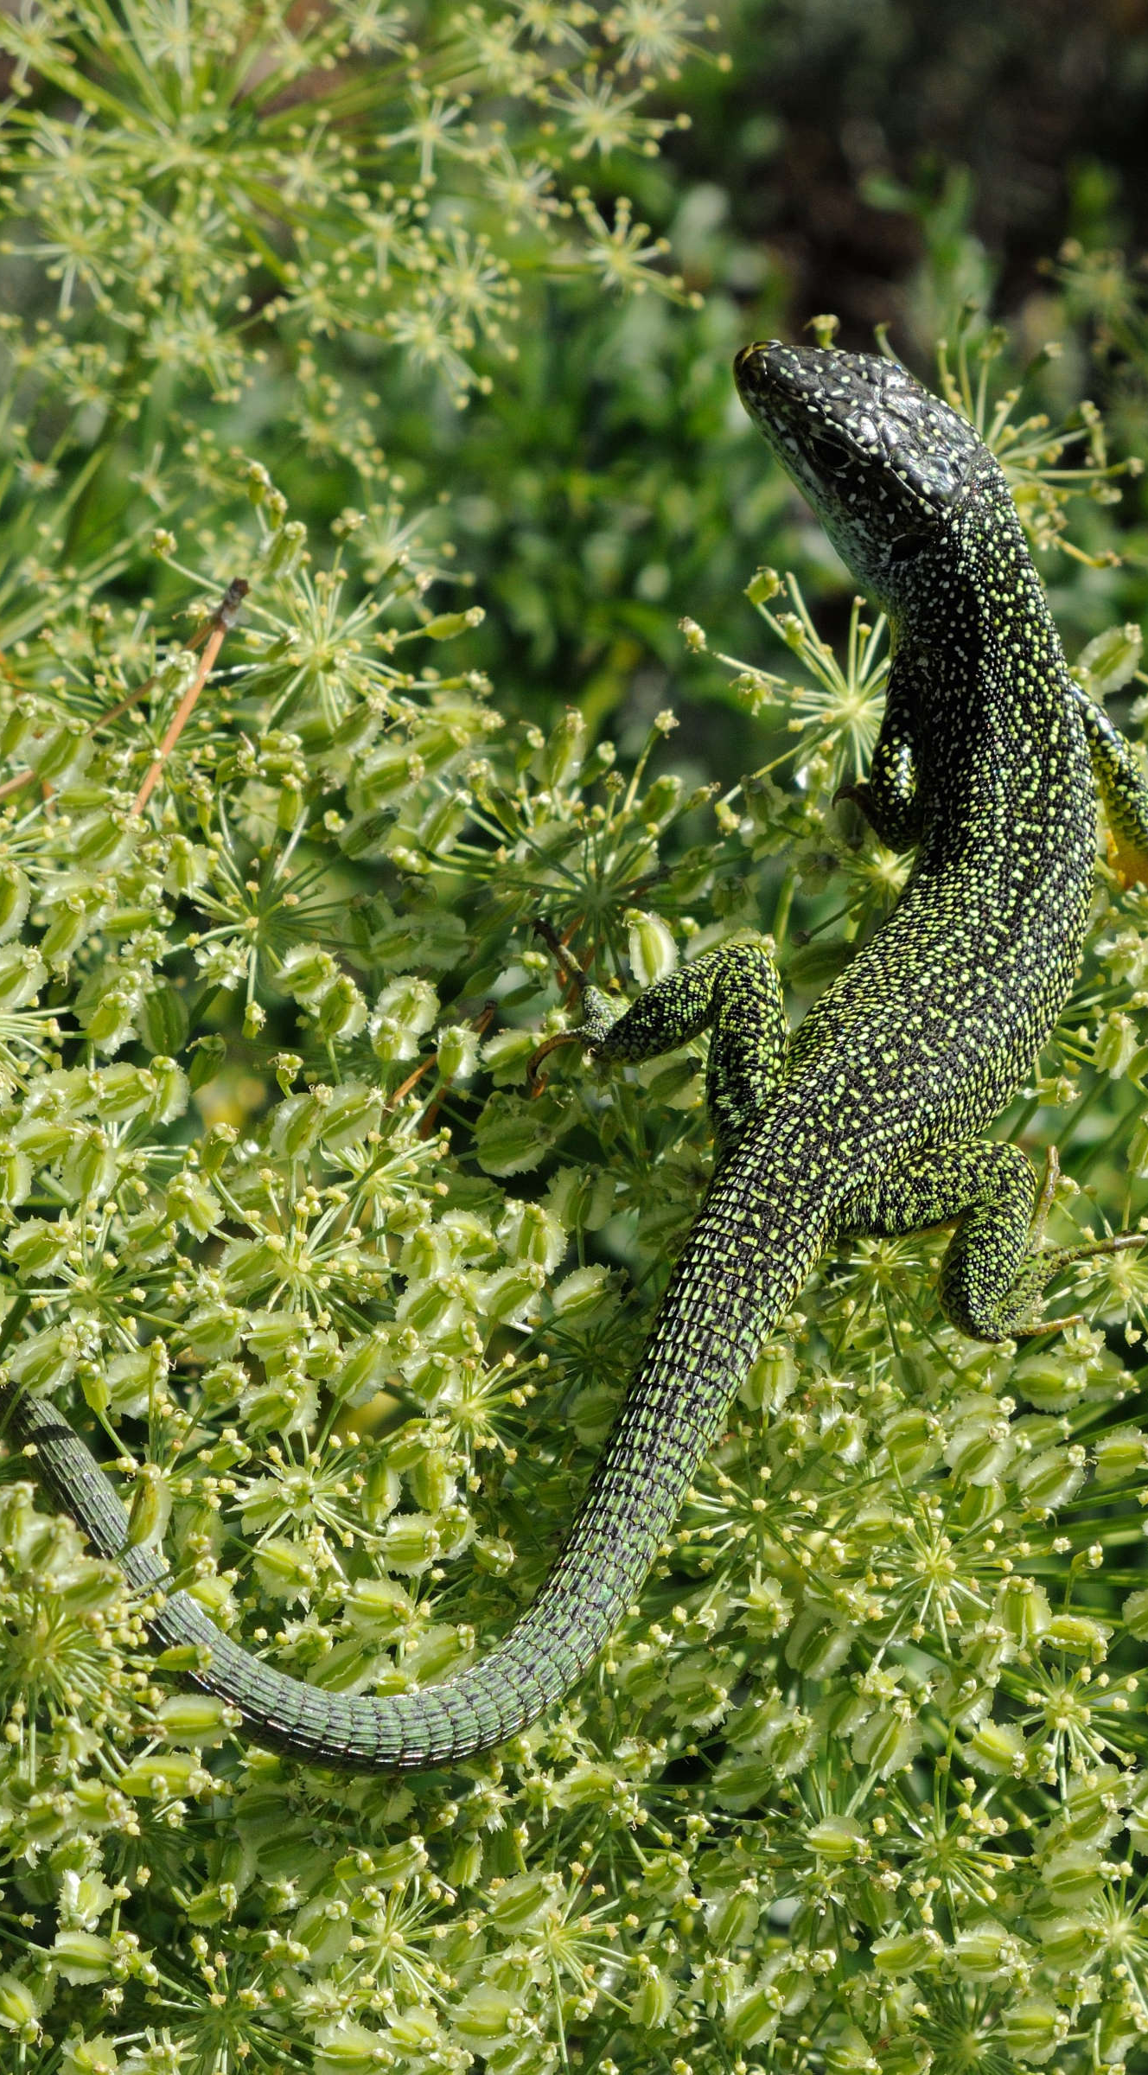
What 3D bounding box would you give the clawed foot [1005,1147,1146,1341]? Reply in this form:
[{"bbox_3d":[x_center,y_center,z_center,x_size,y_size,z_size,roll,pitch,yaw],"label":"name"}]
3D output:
[{"bbox_3d":[0.046,0.019,0.740,0.018,0.009,0.016,-27,49,-26],"label":"clawed foot"}]

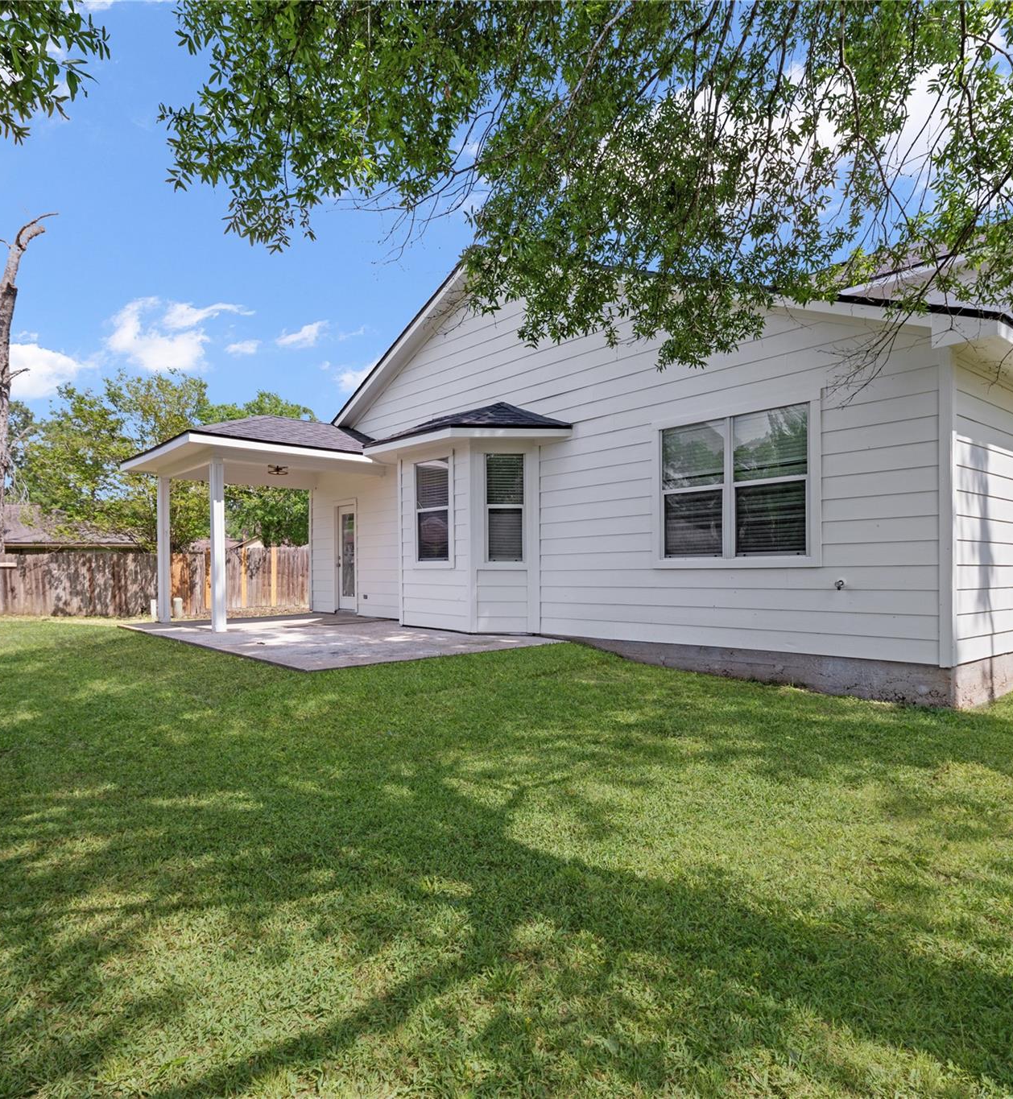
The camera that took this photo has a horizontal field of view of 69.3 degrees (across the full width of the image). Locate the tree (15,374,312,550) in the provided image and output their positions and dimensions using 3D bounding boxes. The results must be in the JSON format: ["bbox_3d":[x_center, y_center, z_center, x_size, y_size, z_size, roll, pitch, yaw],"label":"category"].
[{"bbox_3d":[-12.200,-2.000,26.300,9.600,8.500,8.600,0,-2,-25],"label":"tree"}]

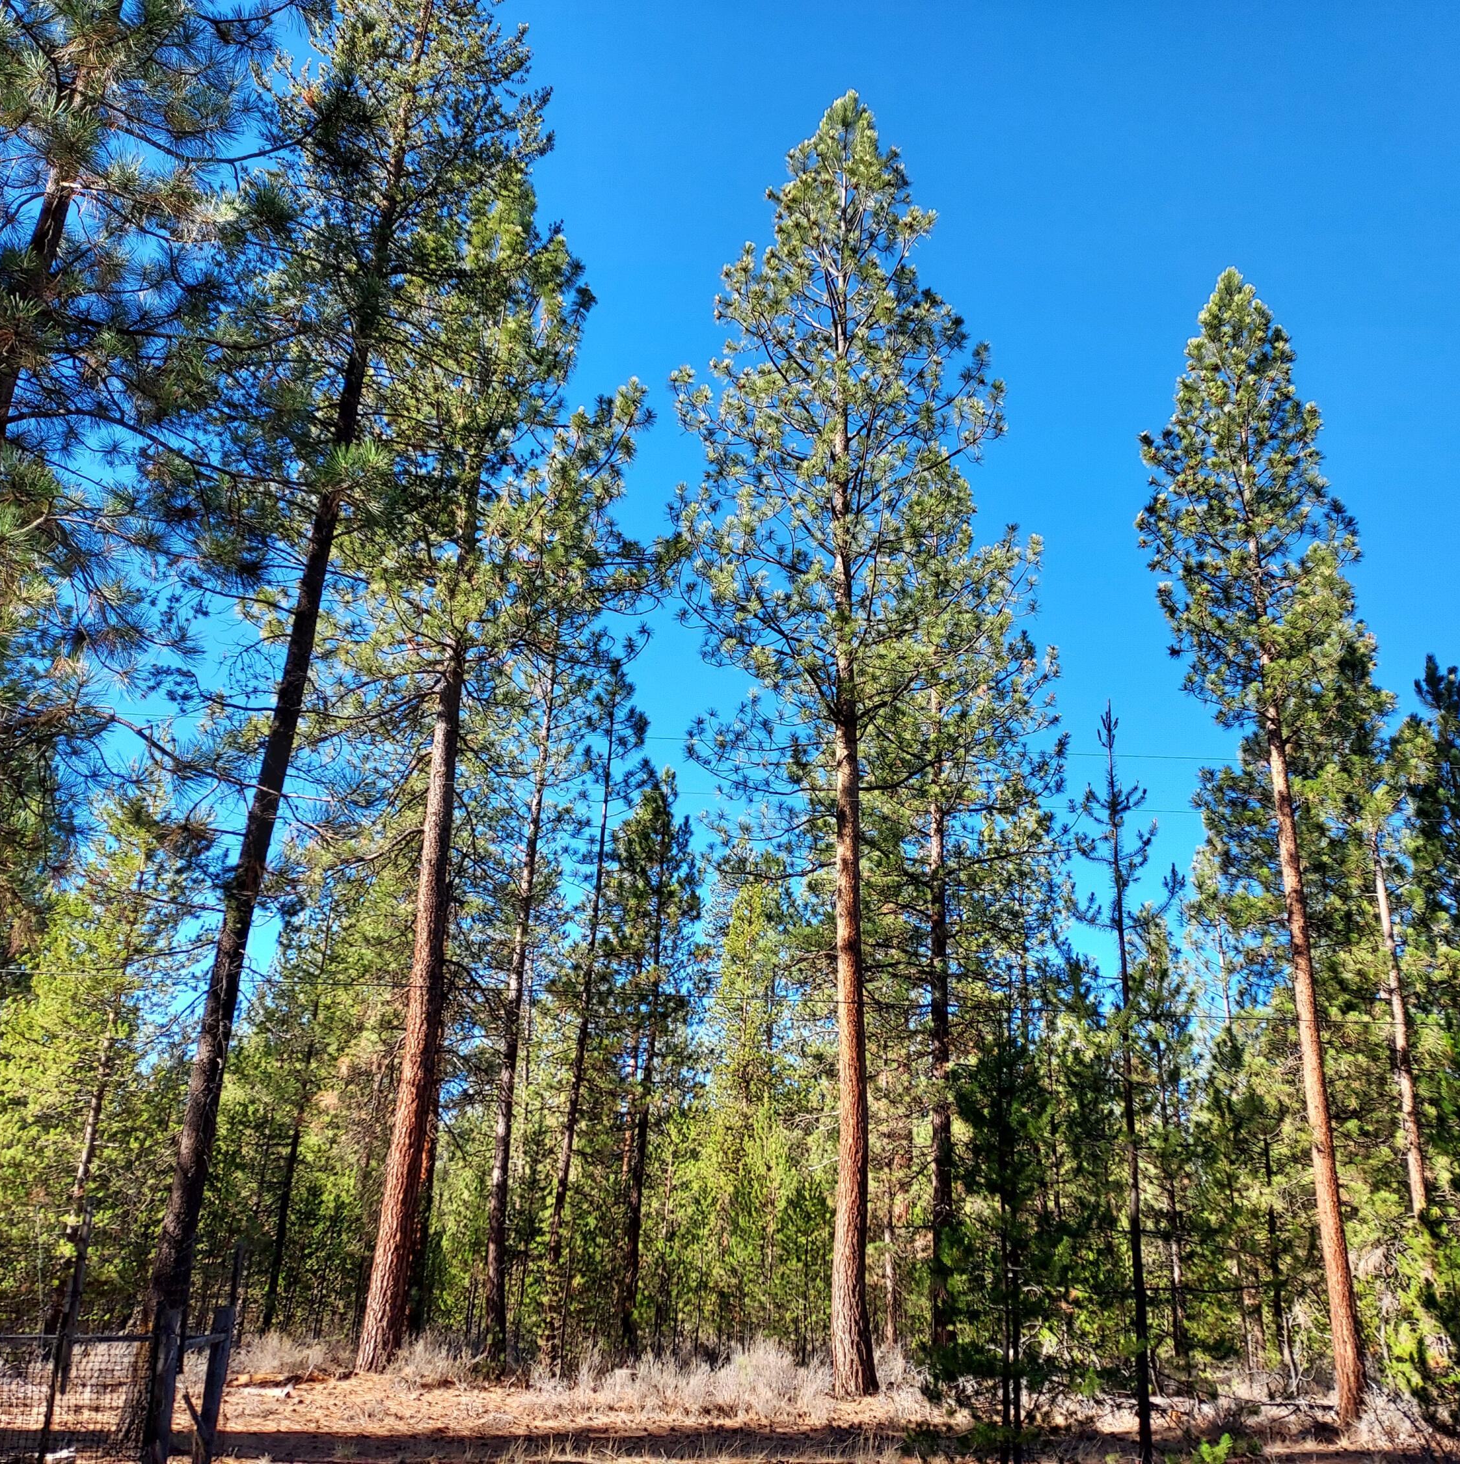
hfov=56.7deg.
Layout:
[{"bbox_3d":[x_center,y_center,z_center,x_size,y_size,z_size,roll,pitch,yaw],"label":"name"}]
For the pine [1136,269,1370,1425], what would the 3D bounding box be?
[{"bbox_3d":[7.389,0.342,18.195,3.100,16.070,3.100,-6,-22,22],"label":"pine"}]

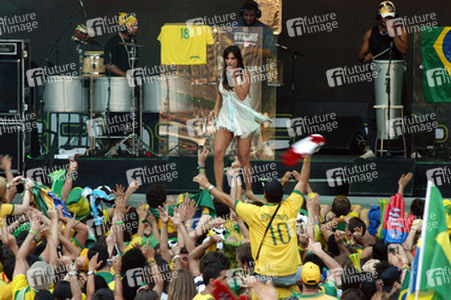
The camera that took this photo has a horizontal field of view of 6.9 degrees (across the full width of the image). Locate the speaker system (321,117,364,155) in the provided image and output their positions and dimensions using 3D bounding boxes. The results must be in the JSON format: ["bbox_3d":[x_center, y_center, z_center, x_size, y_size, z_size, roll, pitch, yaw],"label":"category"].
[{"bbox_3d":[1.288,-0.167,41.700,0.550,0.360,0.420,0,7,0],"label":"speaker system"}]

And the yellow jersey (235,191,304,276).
[{"bbox_3d":[0.425,0.807,36.300,0.640,0.780,0.340,-1,7,-8],"label":"yellow jersey"}]

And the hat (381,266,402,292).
[{"bbox_3d":[1.547,1.198,35.000,0.190,0.170,0.260,3,15,25],"label":"hat"}]

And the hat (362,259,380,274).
[{"bbox_3d":[1.372,1.095,35.300,0.180,0.140,0.250,2,12,15],"label":"hat"}]

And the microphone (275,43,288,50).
[{"bbox_3d":[0.643,-1.181,43.000,0.170,0.045,0.045,17,0,15],"label":"microphone"}]

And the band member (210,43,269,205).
[{"bbox_3d":[0.147,-0.274,39.500,0.600,1.610,0.450,1,7,12],"label":"band member"}]

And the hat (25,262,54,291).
[{"bbox_3d":[-1.714,1.163,34.800,0.250,0.180,0.270,0,21,0],"label":"hat"}]

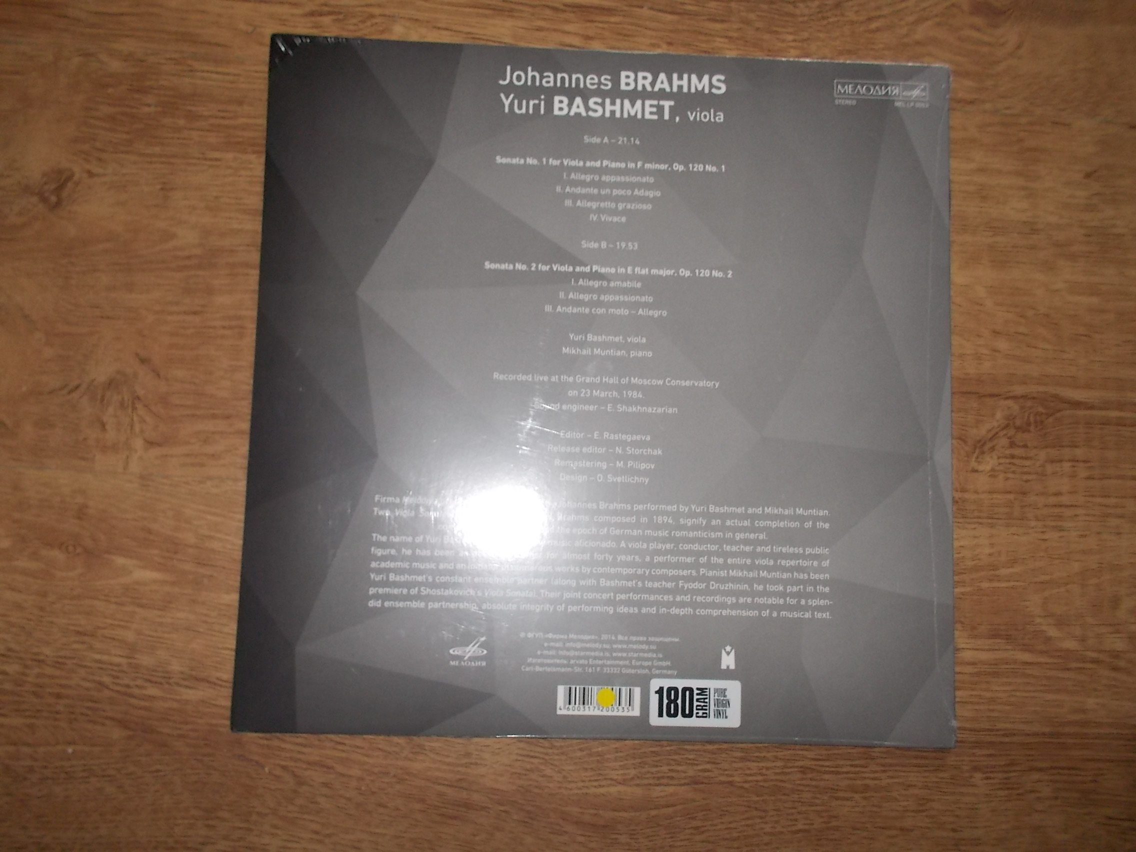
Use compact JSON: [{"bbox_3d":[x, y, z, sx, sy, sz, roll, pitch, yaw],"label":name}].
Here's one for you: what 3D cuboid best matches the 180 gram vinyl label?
[{"bbox_3d":[0.056,0.121,0.416,0.040,0.001,0.020,2,85,-2],"label":"180 gram vinyl label"}]

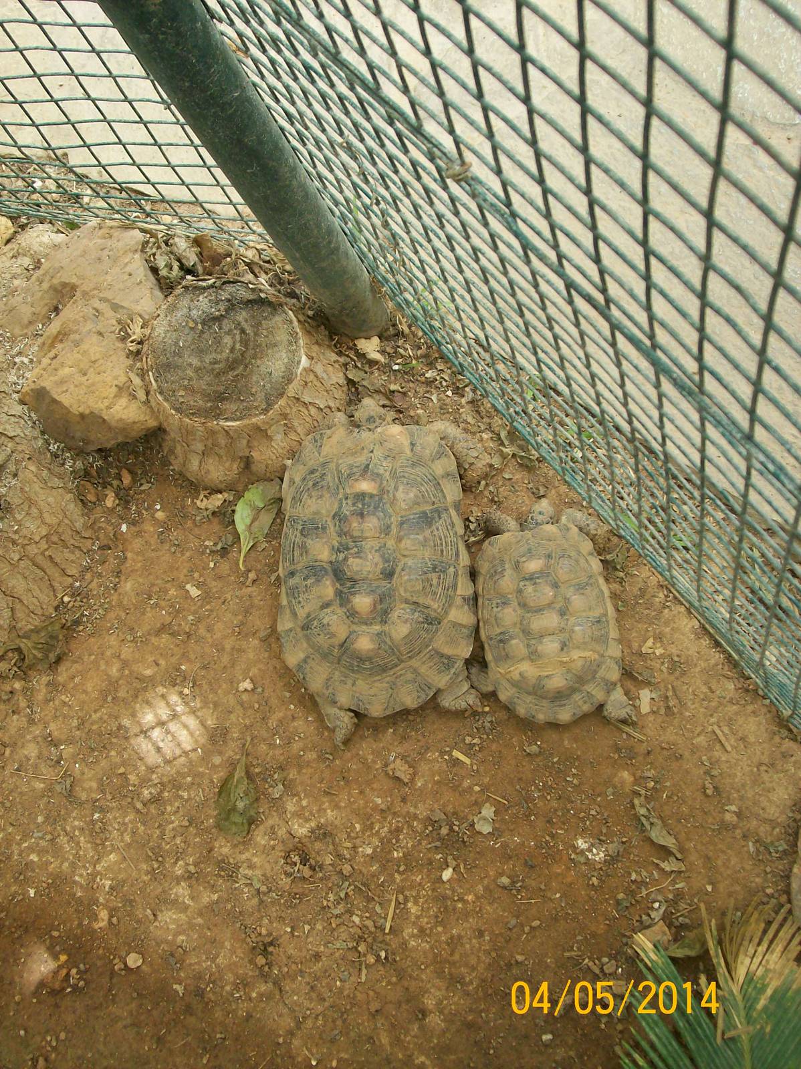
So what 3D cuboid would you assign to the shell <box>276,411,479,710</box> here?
[{"bbox_3d":[-0.029,0.023,1.280,0.188,0.123,0.279,-5,73,10],"label":"shell"}]

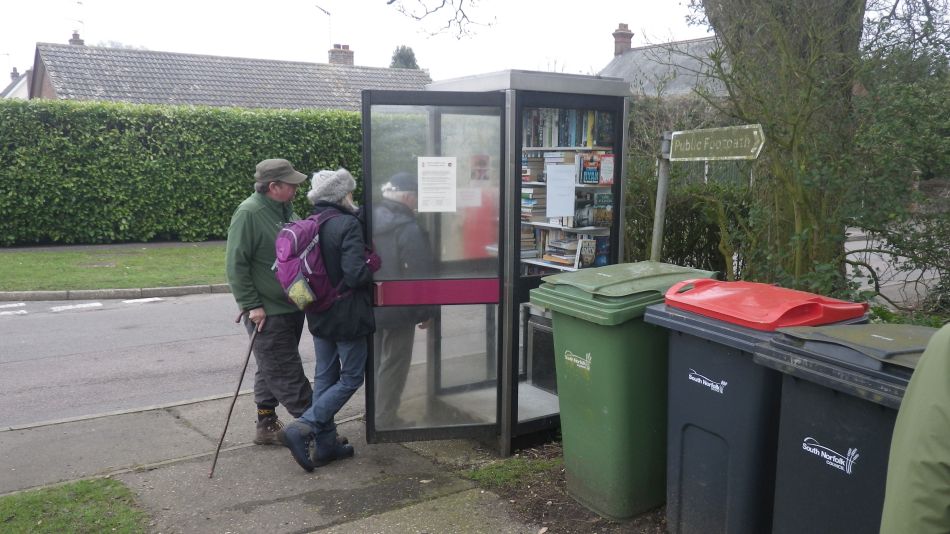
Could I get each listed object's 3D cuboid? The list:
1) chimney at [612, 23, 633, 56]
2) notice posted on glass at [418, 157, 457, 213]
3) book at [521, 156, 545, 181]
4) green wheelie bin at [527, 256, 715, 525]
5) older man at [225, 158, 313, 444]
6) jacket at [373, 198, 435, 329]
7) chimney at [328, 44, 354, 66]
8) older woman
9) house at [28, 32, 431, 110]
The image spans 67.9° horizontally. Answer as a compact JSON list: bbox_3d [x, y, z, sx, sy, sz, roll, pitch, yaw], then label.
[{"bbox_3d":[6.459,-9.962,30.881,0.640,1.450,0.660,-6,11,-38],"label":"chimney"},{"bbox_3d":[-0.202,-0.444,3.805,0.208,0.296,0.004,-1,8,-8],"label":"notice posted on glass"},{"bbox_3d":[0.372,-0.641,4.697,0.140,0.180,0.200,-4,9,-29],"label":"book"},{"bbox_3d":[0.743,0.596,3.560,0.735,1.085,0.580,-5,10,-32],"label":"green wheelie bin"},{"bbox_3d":[-1.201,0.210,4.215,0.460,1.710,0.500,-2,9,-17],"label":"older man"},{"bbox_3d":[-0.473,-0.022,4.363,0.340,0.770,0.480,-5,10,-32],"label":"jacket"},{"bbox_3d":[-4.803,-7.609,25.371,0.820,0.800,0.470,-5,10,-31],"label":"chimney"},{"bbox_3d":[-0.801,0.288,3.933,0.530,1.650,0.460,-4,9,-27],"label":"older woman"},{"bbox_3d":[-7.576,-4.809,24.619,12.900,5.700,8.400,-5,10,-31],"label":"house"}]

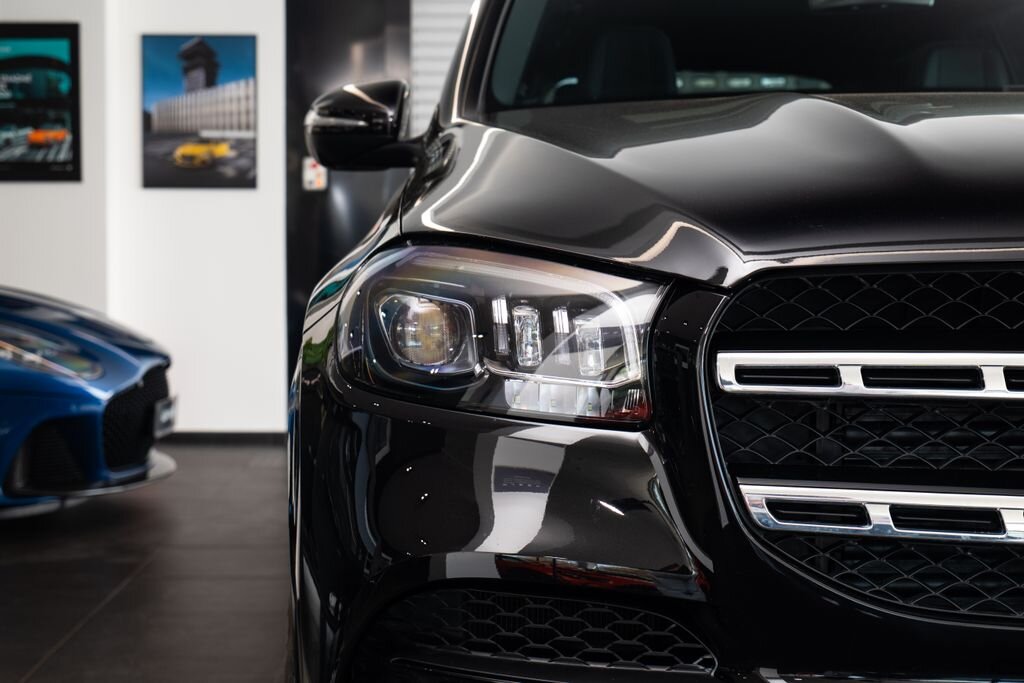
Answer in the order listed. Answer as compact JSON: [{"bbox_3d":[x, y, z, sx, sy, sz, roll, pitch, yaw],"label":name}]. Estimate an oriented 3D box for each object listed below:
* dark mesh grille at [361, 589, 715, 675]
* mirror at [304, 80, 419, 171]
[{"bbox_3d":[0.030,0.298,1.755,0.365,0.075,0.085,1,4,14],"label":"dark mesh grille"},{"bbox_3d":[-0.294,-0.421,3.320,0.212,0.167,0.170,0,4,1],"label":"mirror"}]

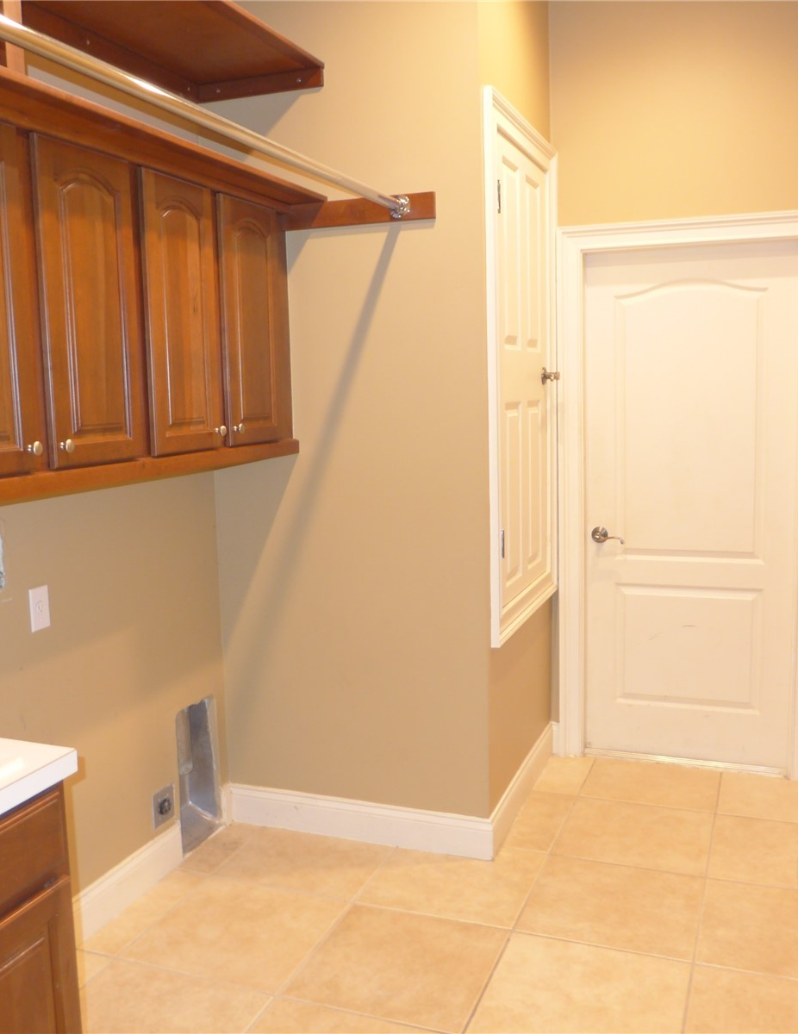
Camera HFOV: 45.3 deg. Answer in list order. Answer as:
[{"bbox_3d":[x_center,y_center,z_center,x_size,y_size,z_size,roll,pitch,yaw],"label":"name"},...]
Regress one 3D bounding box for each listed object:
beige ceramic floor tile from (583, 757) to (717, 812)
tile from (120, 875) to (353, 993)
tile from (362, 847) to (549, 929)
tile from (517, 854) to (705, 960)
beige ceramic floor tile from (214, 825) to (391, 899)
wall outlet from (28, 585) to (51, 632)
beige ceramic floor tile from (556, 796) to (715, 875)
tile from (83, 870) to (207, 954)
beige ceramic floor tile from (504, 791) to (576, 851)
[{"bbox_3d":[0.998,1.060,3.778,0.495,0.010,0.405,1,7,21],"label":"beige ceramic floor tile"},{"bbox_3d":[-0.462,1.209,2.797,0.495,0.010,0.495,1,7,21],"label":"tile"},{"bbox_3d":[0.185,1.161,3.077,0.495,0.010,0.495,1,7,21],"label":"tile"},{"bbox_3d":[0.651,1.171,2.895,0.495,0.010,0.495,1,7,21],"label":"tile"},{"bbox_3d":[-0.303,1.158,3.201,0.495,0.010,0.370,1,7,21],"label":"beige ceramic floor tile"},{"bbox_3d":[-0.963,0.248,2.576,0.008,0.114,0.071,1,7,21],"label":"wall outlet"},{"bbox_3d":[0.833,1.113,3.357,0.495,0.010,0.495,1,7,21],"label":"beige ceramic floor tile"},{"bbox_3d":[-0.767,1.202,2.916,0.150,0.010,0.495,1,7,21],"label":"tile"},{"bbox_3d":[0.522,1.106,3.479,0.162,0.010,0.495,1,7,21],"label":"beige ceramic floor tile"}]

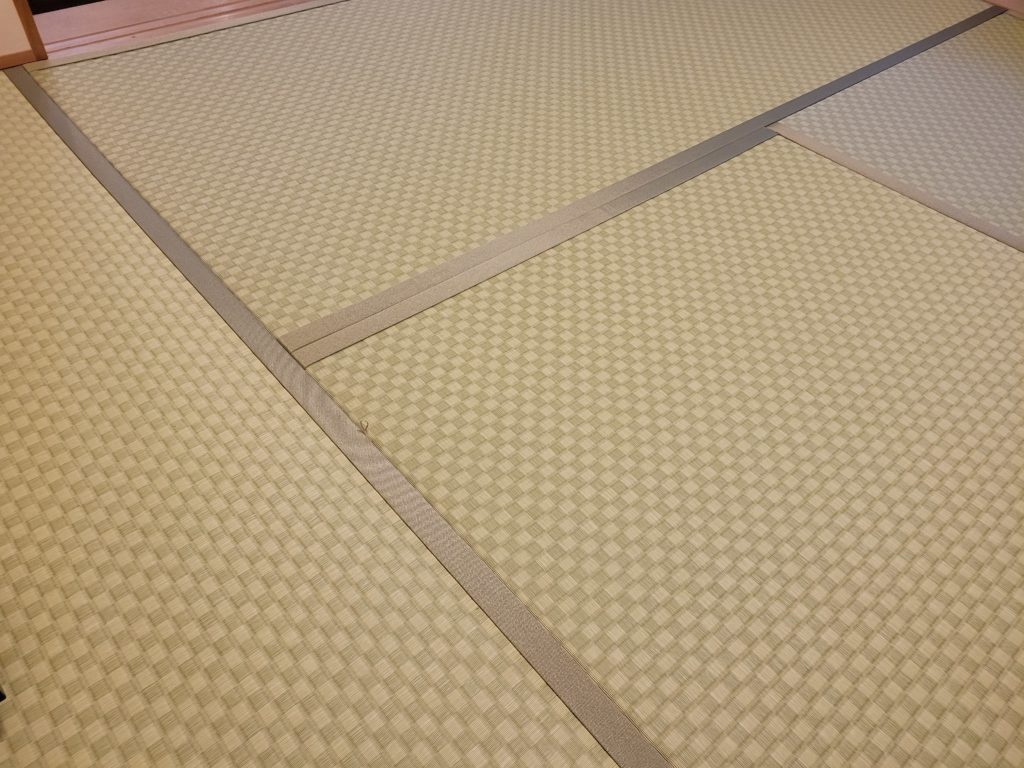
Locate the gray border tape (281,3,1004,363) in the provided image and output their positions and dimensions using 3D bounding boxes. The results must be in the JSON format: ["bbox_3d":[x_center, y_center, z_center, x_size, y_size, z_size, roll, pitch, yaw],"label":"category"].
[{"bbox_3d":[0.429,-0.430,1.275,1.780,0.008,0.061,-31,55,-29],"label":"gray border tape"}]

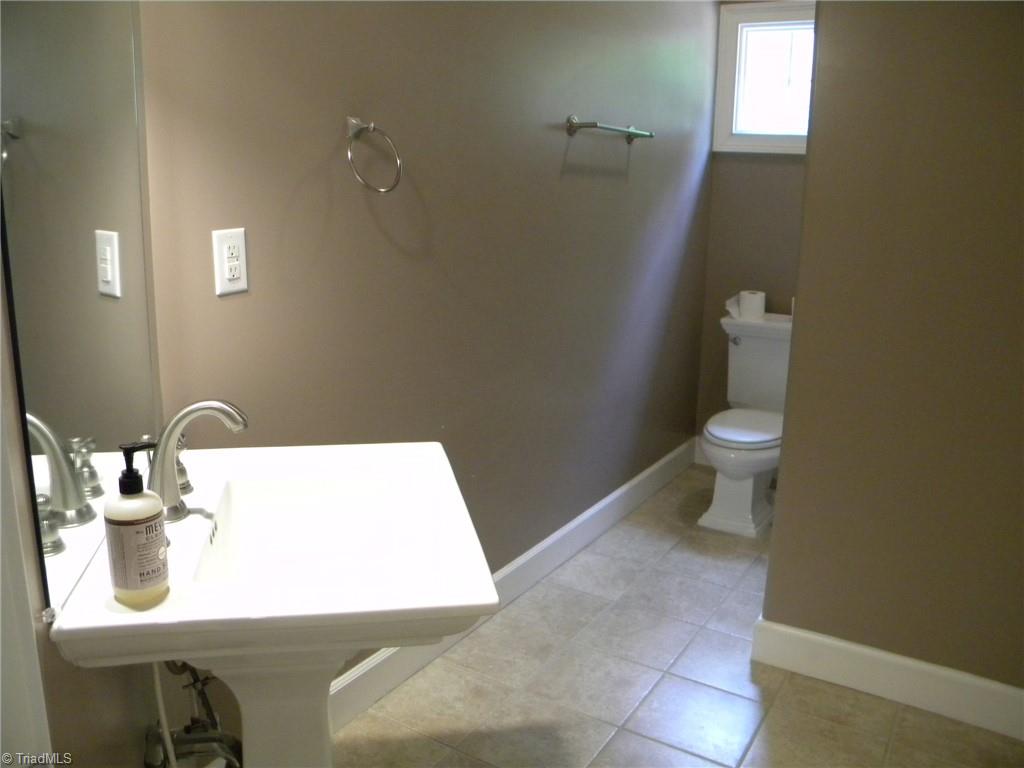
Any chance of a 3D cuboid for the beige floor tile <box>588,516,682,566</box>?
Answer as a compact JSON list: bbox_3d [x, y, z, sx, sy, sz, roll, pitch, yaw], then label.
[{"bbox_3d":[0.450,0.615,3.156,0.298,0.010,0.298,9,15,31],"label":"beige floor tile"}]

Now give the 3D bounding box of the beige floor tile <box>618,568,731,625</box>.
[{"bbox_3d":[0.540,0.708,2.760,0.298,0.010,0.298,9,15,31],"label":"beige floor tile"}]

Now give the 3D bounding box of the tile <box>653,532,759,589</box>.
[{"bbox_3d":[0.699,0.653,3.002,0.298,0.010,0.298,9,15,31],"label":"tile"}]

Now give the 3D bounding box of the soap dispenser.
[{"bbox_3d":[-0.443,0.165,0.975,0.068,0.190,0.066,-1,13,-7],"label":"soap dispenser"}]

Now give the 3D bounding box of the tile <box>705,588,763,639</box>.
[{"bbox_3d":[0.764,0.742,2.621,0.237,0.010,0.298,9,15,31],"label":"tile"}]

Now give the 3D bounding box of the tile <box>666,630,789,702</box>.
[{"bbox_3d":[0.631,0.801,2.363,0.298,0.010,0.298,9,15,31],"label":"tile"}]

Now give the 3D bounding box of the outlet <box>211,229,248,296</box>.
[{"bbox_3d":[-0.529,-0.230,1.556,0.008,0.118,0.073,9,15,31],"label":"outlet"}]

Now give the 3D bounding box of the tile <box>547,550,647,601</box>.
[{"bbox_3d":[0.291,0.670,2.913,0.298,0.010,0.298,9,15,31],"label":"tile"}]

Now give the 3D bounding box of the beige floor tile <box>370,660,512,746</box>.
[{"bbox_3d":[-0.184,0.835,2.185,0.298,0.010,0.298,9,15,31],"label":"beige floor tile"}]

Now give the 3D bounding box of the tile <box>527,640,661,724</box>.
[{"bbox_3d":[0.224,0.818,2.274,0.298,0.010,0.298,9,15,31],"label":"tile"}]

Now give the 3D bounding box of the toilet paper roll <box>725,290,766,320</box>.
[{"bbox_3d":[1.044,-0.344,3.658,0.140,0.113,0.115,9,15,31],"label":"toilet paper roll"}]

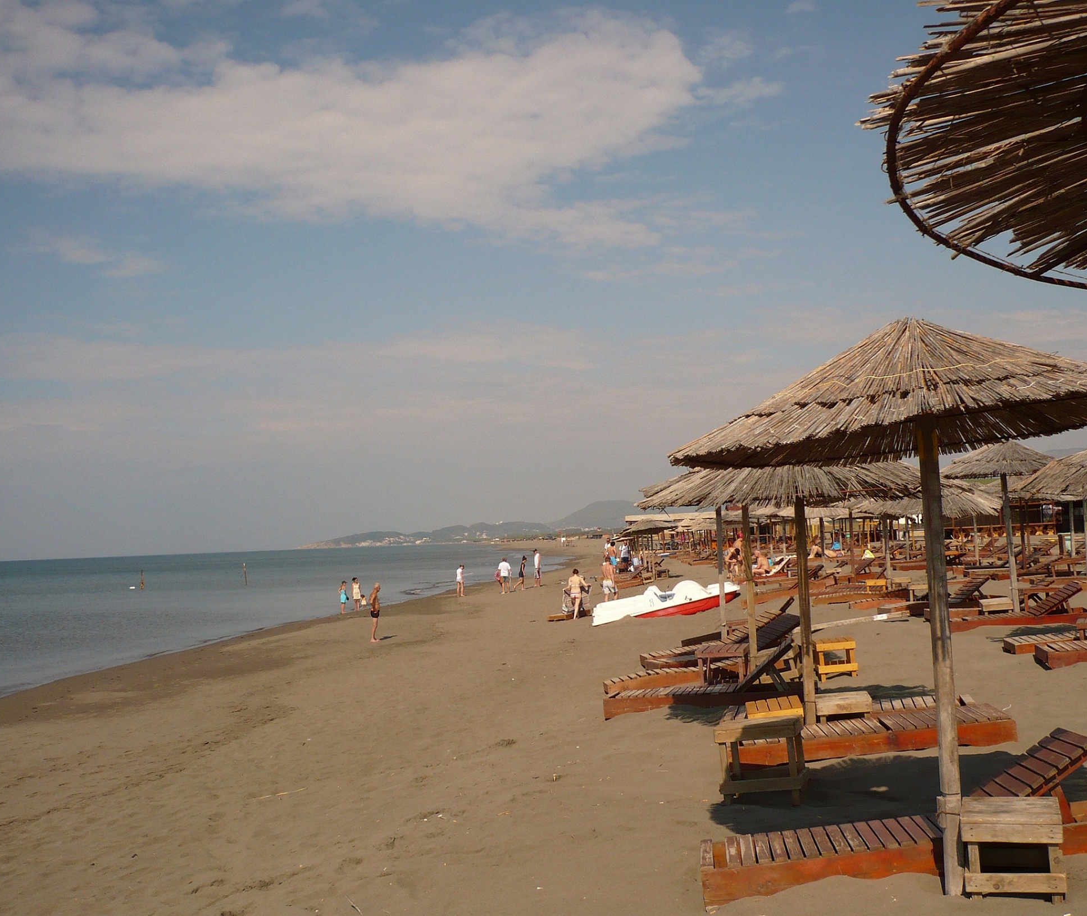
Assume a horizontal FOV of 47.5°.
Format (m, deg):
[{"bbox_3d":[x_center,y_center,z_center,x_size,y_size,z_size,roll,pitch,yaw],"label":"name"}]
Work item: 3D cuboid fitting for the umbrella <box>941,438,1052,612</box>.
[{"bbox_3d":[7.034,1.071,18.651,2.100,2.600,2.100,-2,-4,0],"label":"umbrella"}]

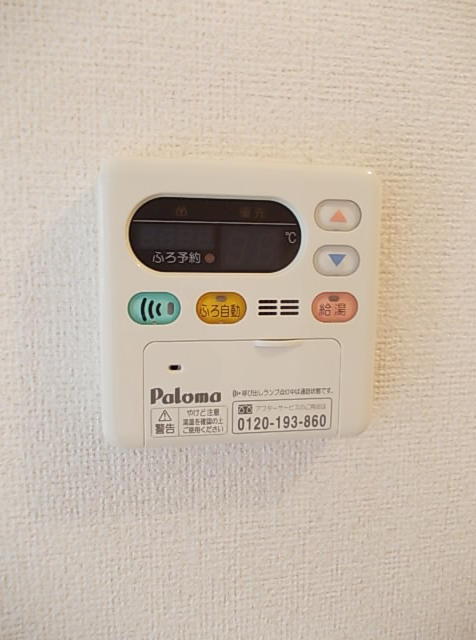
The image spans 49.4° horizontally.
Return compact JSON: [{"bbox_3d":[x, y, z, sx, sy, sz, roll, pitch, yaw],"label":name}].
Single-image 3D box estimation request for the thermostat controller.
[{"bbox_3d":[0.003,-0.005,0.220,0.120,0.120,0.020,-1,6,-10],"label":"thermostat controller"}]

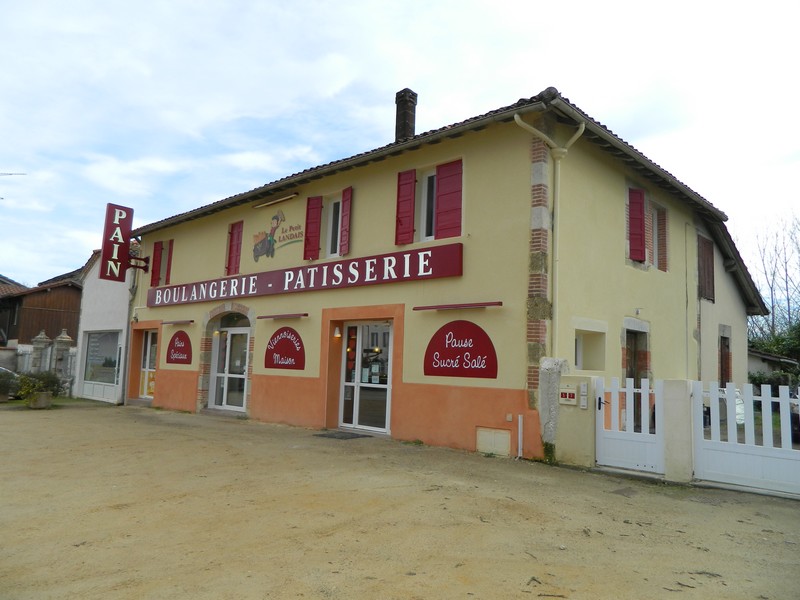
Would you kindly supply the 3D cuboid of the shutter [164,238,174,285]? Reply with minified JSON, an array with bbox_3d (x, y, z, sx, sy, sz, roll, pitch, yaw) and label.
[{"bbox_3d":[-7.487,-1.219,18.835,0.410,1.470,0.050,-4,-9,43],"label":"shutter"}]

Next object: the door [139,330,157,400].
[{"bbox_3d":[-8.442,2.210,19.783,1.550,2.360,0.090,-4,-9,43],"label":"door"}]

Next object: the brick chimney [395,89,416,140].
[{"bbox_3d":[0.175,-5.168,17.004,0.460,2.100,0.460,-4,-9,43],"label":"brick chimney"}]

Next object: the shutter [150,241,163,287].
[{"bbox_3d":[-8.103,-1.197,19.282,0.460,1.490,0.050,-4,-9,43],"label":"shutter"}]

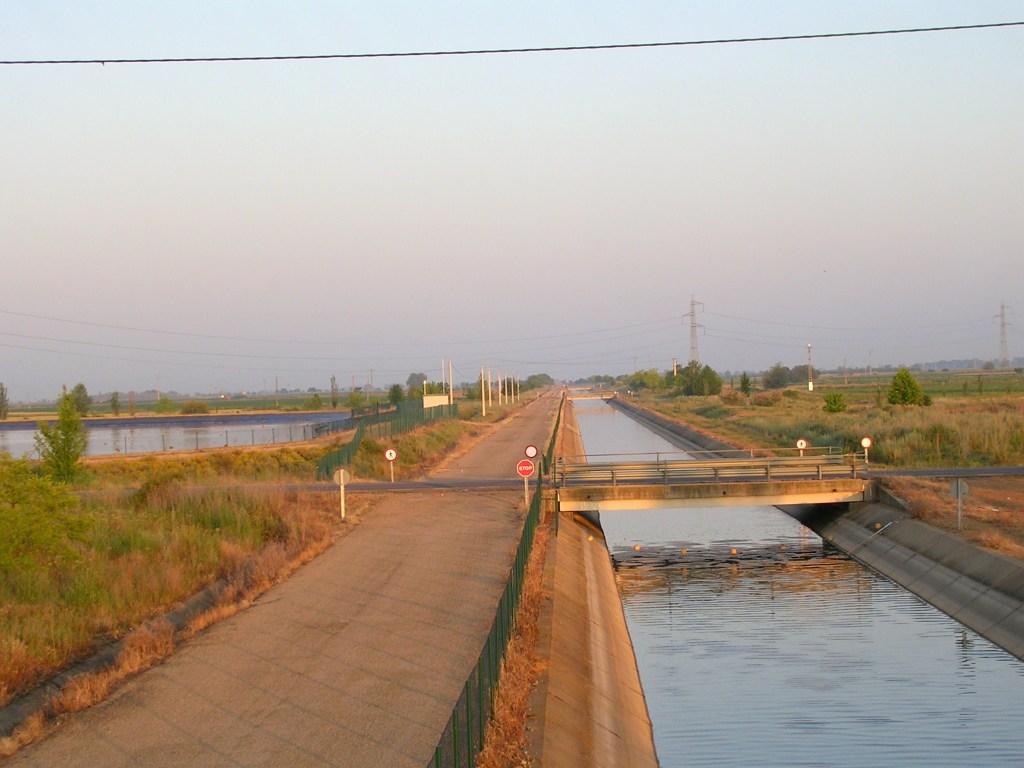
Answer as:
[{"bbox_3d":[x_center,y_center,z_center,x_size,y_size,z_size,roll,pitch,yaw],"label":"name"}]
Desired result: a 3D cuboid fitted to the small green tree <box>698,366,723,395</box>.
[{"bbox_3d":[38.936,-0.785,470.000,4.700,5.900,4.600,-2,0,0],"label":"small green tree"}]

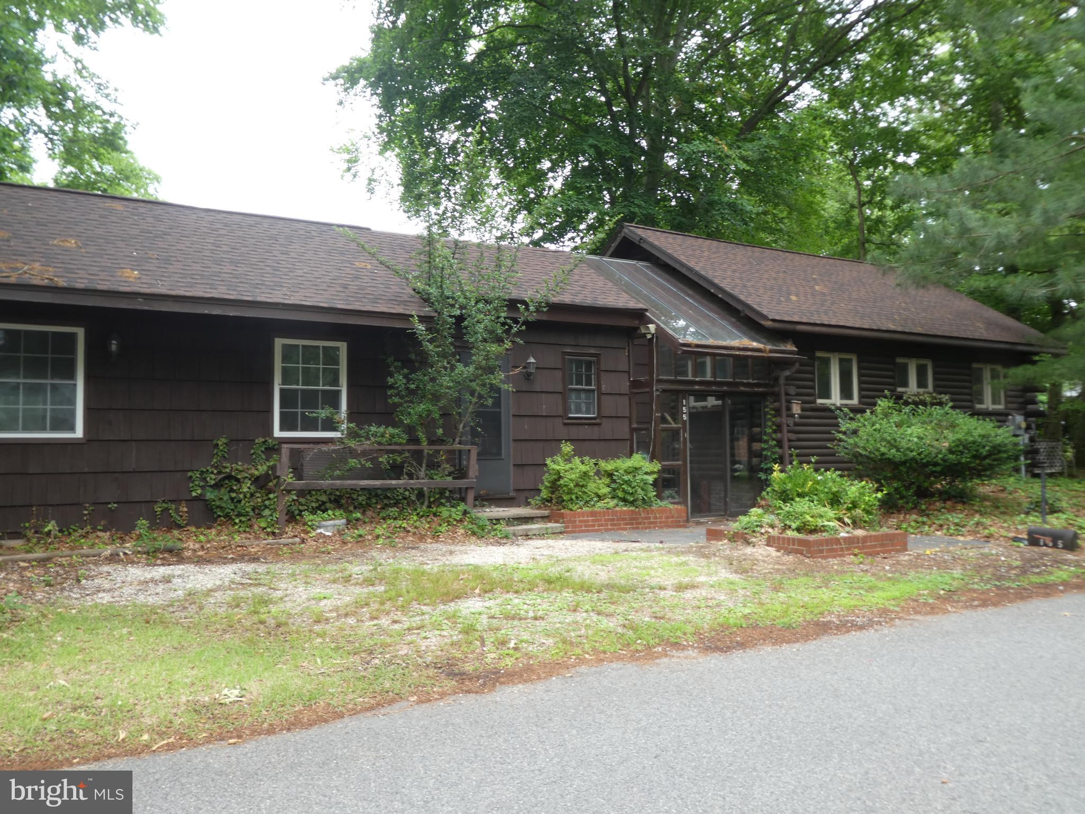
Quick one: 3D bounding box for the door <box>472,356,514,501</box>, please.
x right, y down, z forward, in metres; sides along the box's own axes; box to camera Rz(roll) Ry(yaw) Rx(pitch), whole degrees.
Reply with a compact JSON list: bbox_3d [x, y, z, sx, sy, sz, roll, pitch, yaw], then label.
[{"bbox_3d":[-0.809,0.235,12.714,0.832,2.090,0.060,1,-3,-31],"label":"door"}]

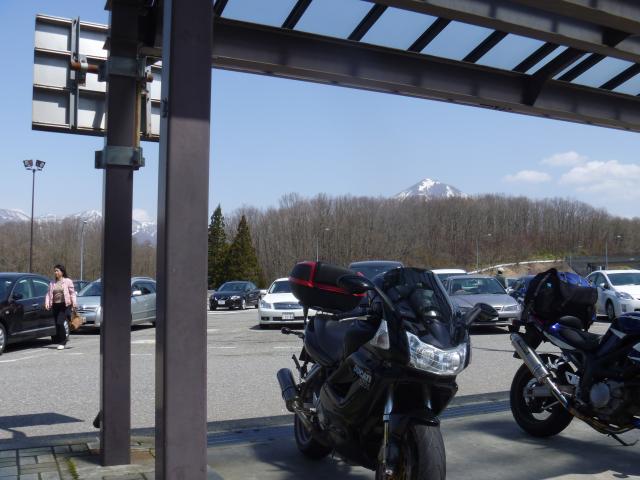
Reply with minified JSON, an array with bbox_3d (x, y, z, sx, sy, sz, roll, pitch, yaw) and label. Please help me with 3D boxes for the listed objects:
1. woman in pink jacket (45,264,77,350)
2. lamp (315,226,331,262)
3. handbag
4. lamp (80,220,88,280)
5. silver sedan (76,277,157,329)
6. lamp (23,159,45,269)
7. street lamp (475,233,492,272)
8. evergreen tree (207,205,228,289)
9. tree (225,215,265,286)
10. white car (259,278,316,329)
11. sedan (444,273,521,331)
[{"bbox_3d":[-5.003,1.304,12.500,0.540,1.640,0.380,-1,-4,17],"label":"woman in pink jacket"},{"bbox_3d":[0.494,2.916,104.540,2.100,10.000,0.350,-2,-4,30],"label":"lamp"},{"bbox_3d":[-4.685,1.530,12.450,0.160,0.410,0.280,-3,-4,37],"label":"handbag"},{"bbox_3d":[-34.188,2.207,93.221,0.350,10.000,2.100,2,-4,-30],"label":"lamp"},{"bbox_3d":[-5.900,1.816,18.924,1.740,1.500,4.500,-1,-4,9],"label":"silver sedan"},{"bbox_3d":[-20.512,-0.789,46.139,1.500,10.100,0.600,1,-4,-21],"label":"lamp"},{"bbox_3d":[29.520,3.677,116.697,2.200,10.000,0.350,-1,-4,17],"label":"street lamp"},{"bbox_3d":[-12.809,1.160,82.088,3.600,10.800,3.600,0,-4,0],"label":"evergreen tree"},{"bbox_3d":[-9.638,1.759,82.050,5.000,9.600,5.000,0,-4,0],"label":"tree"},{"bbox_3d":[-0.800,1.931,20.770,1.800,1.490,4.800,0,-4,2],"label":"white car"},{"bbox_3d":[4.420,1.818,18.723,1.710,1.470,4.500,0,-4,2],"label":"sedan"}]

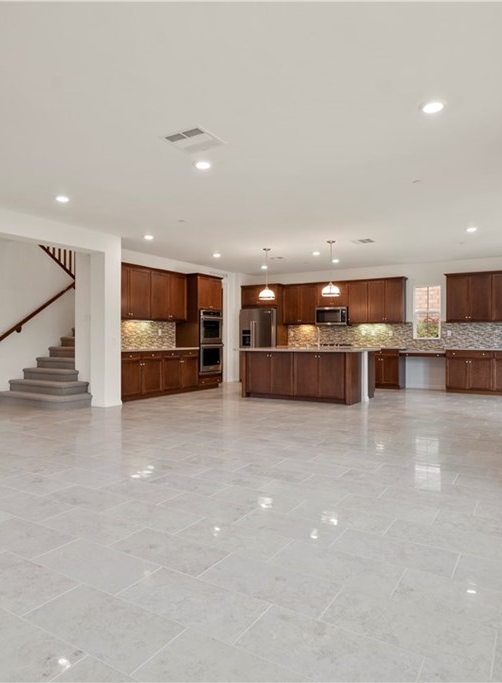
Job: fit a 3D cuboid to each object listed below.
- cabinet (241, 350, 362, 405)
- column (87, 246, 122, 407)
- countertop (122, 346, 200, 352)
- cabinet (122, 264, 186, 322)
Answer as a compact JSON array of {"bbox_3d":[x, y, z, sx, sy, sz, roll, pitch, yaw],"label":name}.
[{"bbox_3d":[0.886,0.602,8.225,2.091,0.880,0.602,0,0,32],"label":"cabinet"},{"bbox_3d":[-2.364,-0.189,7.534,0.320,2.500,0.360,0,0,32],"label":"column"},{"bbox_3d":[-1.907,0.166,8.899,0.640,0.045,2.140,0,0,31],"label":"countertop"},{"bbox_3d":[-2.002,-0.881,8.682,0.370,0.993,2.000,0,0,32],"label":"cabinet"}]

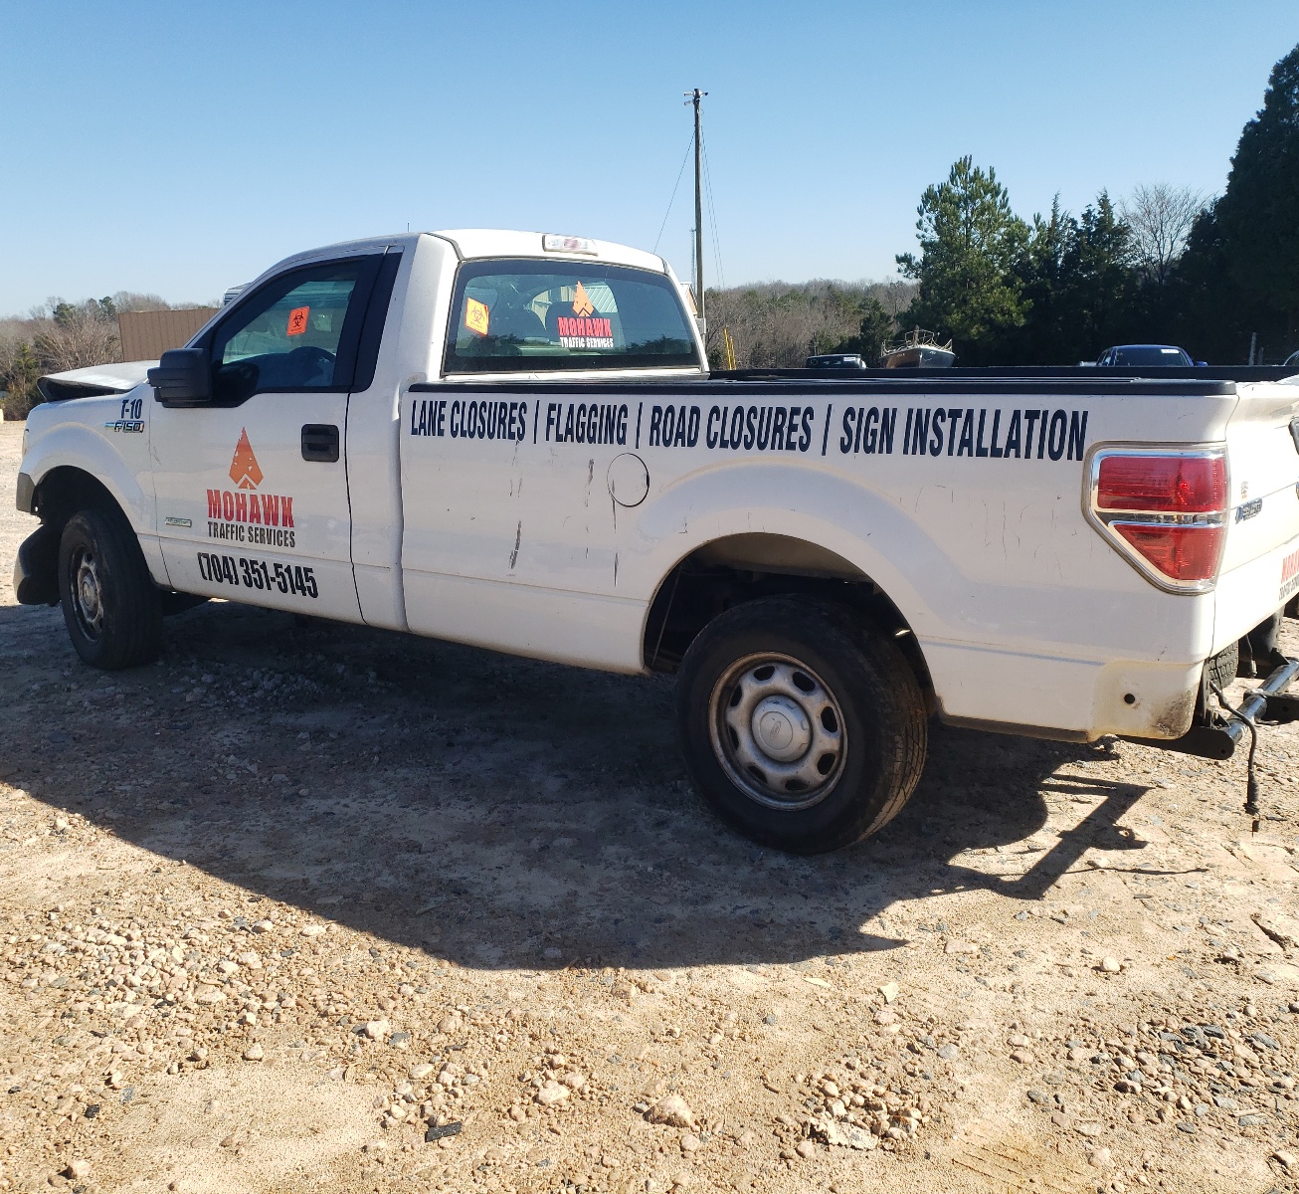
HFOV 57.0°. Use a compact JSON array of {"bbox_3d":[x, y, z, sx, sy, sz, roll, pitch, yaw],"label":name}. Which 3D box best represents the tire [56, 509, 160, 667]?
[{"bbox_3d":[-2.543,-0.028,5.656,0.765,0.765,0.240,10,15,43],"label":"tire"}]

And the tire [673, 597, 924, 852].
[{"bbox_3d":[0.425,0.358,3.486,0.765,0.760,0.240,7,13,36],"label":"tire"}]

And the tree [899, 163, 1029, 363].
[{"bbox_3d":[13.669,-14.100,52.961,5.700,10.220,5.500,2,11,14],"label":"tree"}]

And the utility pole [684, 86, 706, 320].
[{"bbox_3d":[1.650,-11.815,40.992,0.700,10.550,0.500,0,11,2],"label":"utility pole"}]

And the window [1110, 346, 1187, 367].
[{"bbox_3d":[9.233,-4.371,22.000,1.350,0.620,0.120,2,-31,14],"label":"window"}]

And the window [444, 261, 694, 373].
[{"bbox_3d":[-0.249,-1.111,4.767,0.090,0.420,1.570,-4,7,38],"label":"window"}]

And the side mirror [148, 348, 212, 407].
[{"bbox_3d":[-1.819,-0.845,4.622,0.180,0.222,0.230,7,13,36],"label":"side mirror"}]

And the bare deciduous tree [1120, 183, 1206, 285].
[{"bbox_3d":[26.734,-16.309,62.983,5.200,10.450,5.200,4,12,22],"label":"bare deciduous tree"}]

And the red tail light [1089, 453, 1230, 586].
[{"bbox_3d":[1.173,-0.188,2.737,0.300,0.312,0.190,7,13,36],"label":"red tail light"}]

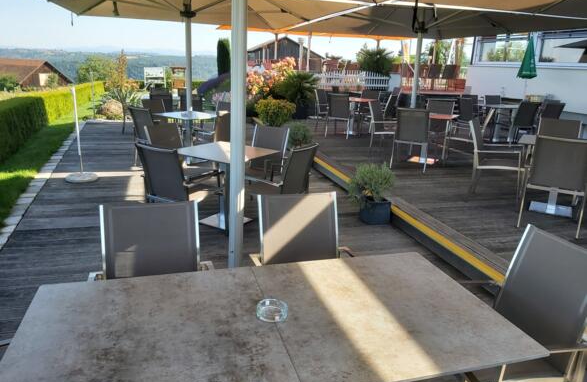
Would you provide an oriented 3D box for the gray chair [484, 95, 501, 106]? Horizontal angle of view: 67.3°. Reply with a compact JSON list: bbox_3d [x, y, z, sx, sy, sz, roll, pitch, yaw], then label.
[{"bbox_3d":[4.815,-1.792,10.465,0.570,0.890,0.620,2,16,-2],"label":"gray chair"}]

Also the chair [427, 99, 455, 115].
[{"bbox_3d":[2.398,-1.050,7.466,0.560,0.880,0.660,11,19,24],"label":"chair"}]

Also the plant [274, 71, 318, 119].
[{"bbox_3d":[0.080,-2.528,11.758,1.150,1.220,1.150,2,16,0],"label":"plant"}]

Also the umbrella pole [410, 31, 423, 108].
[{"bbox_3d":[2.534,-2.246,9.105,0.100,2.340,0.100,2,16,0],"label":"umbrella pole"}]

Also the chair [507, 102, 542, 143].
[{"bbox_3d":[4.573,-1.395,9.057,0.570,0.890,0.620,-2,17,-14],"label":"chair"}]

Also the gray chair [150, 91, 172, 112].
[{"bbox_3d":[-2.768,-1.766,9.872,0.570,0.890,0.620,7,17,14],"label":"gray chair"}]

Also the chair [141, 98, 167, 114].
[{"bbox_3d":[-2.259,-1.135,7.767,0.620,0.890,0.570,13,19,32],"label":"chair"}]

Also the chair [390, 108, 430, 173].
[{"bbox_3d":[1.742,-0.749,6.363,0.560,0.880,0.660,11,19,25],"label":"chair"}]

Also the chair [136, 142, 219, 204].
[{"bbox_3d":[-1.049,-0.047,4.165,0.560,0.880,0.660,11,19,25],"label":"chair"}]

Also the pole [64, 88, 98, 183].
[{"bbox_3d":[-2.746,-0.713,5.576,0.420,1.160,0.420,-3,18,-18],"label":"pole"}]

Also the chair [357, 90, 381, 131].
[{"bbox_3d":[1.718,-1.826,10.097,0.570,0.890,0.620,7,17,13],"label":"chair"}]

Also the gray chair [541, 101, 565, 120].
[{"bbox_3d":[5.197,-1.415,9.250,0.560,0.880,0.600,-2,16,-14],"label":"gray chair"}]

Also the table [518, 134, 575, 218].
[{"bbox_3d":[2.864,-0.159,4.784,0.800,0.740,0.800,11,18,27],"label":"table"}]

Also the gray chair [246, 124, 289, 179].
[{"bbox_3d":[-0.407,-0.271,5.071,0.570,0.890,0.620,10,18,25],"label":"gray chair"}]

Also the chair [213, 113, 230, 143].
[{"bbox_3d":[-1.198,-0.716,6.485,0.620,0.890,0.570,11,18,28],"label":"chair"}]

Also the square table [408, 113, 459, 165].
[{"bbox_3d":[2.098,-0.837,6.955,0.720,0.740,0.720,11,19,26],"label":"square table"}]

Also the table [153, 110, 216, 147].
[{"bbox_3d":[-1.737,-0.878,7.268,0.790,0.745,0.790,12,18,30],"label":"table"}]

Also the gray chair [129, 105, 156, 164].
[{"bbox_3d":[-2.083,-0.833,6.752,0.570,0.890,0.620,11,18,28],"label":"gray chair"}]

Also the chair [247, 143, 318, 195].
[{"bbox_3d":[-0.177,-0.026,4.261,0.620,0.890,0.570,12,18,29],"label":"chair"}]

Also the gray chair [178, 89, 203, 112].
[{"bbox_3d":[-2.163,-1.575,8.992,0.560,0.880,0.660,-4,18,-21],"label":"gray chair"}]

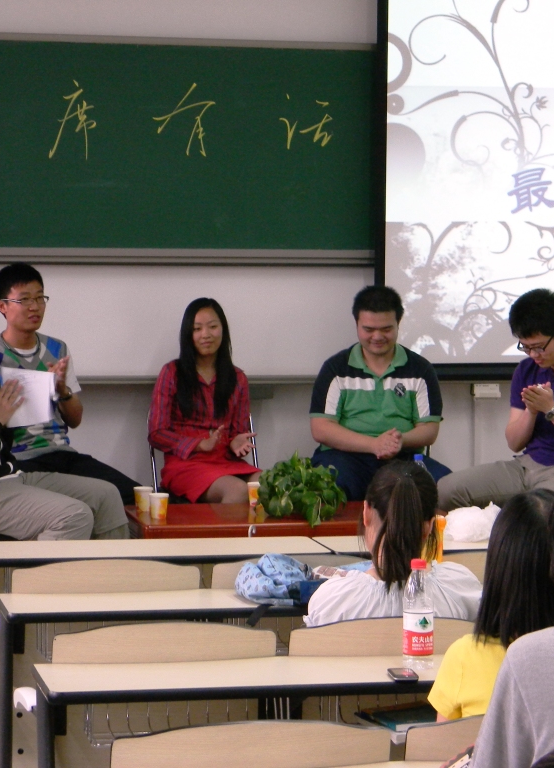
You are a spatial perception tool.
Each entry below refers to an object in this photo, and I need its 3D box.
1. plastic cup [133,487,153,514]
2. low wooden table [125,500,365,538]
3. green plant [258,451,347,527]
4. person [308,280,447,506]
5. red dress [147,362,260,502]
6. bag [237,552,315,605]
[{"bbox_3d":[-0.507,0.441,7.532,0.074,0.092,0.074,1,4,0],"label":"plastic cup"},{"bbox_3d":[0.056,0.716,7.559,1.200,0.450,0.620,0,4,-13],"label":"low wooden table"},{"bbox_3d":[0.095,0.382,7.380,0.320,0.255,0.310,0,3,0],"label":"green plant"},{"bbox_3d":[0.385,0.251,8.120,0.570,1.310,0.780,0,4,-1],"label":"person"},{"bbox_3d":[-0.306,0.199,8.150,0.430,0.560,0.450,0,3,-13],"label":"red dress"},{"bbox_3d":[0.006,0.492,5.120,0.230,0.120,0.210,0,3,-11],"label":"bag"}]

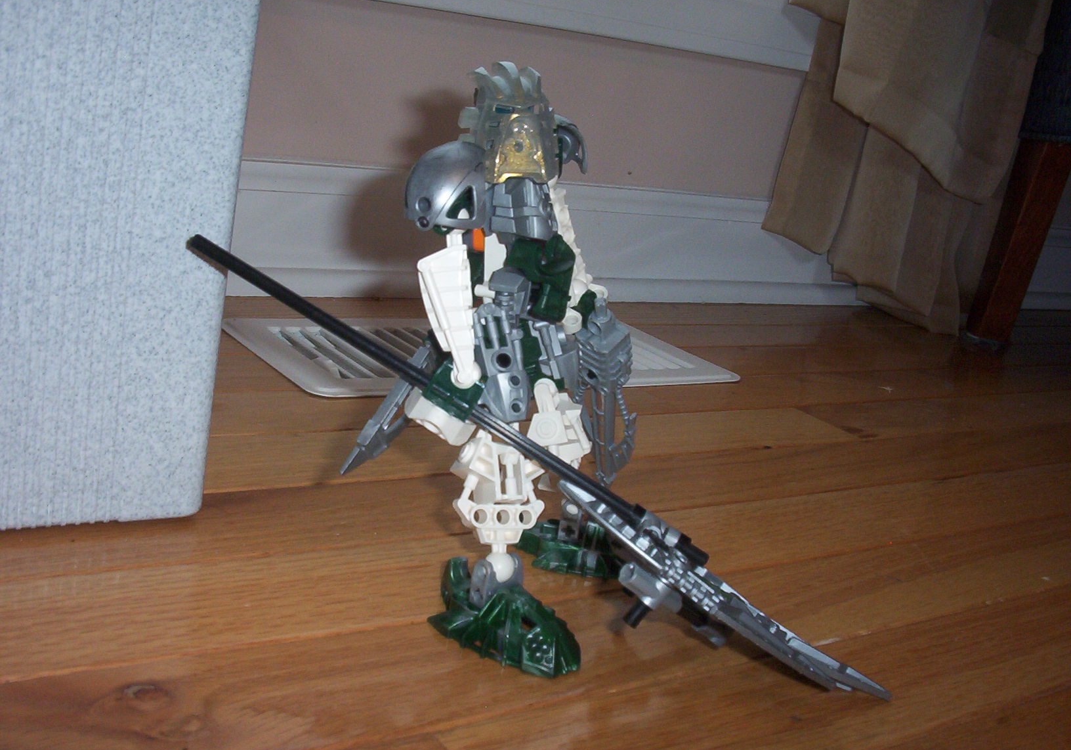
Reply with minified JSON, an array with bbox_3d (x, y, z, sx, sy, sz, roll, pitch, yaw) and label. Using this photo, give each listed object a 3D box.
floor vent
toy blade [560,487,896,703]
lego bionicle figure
[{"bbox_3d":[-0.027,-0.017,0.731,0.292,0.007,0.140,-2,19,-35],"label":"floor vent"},{"bbox_3d":[0.060,0.069,0.391,0.128,0.022,0.032,33,19,7],"label":"toy blade"},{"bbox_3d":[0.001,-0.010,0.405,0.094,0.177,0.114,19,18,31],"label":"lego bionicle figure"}]

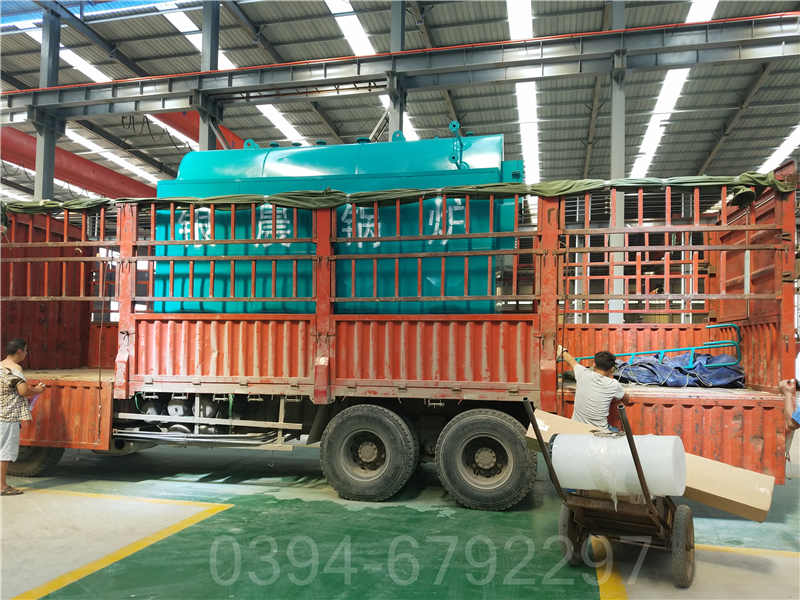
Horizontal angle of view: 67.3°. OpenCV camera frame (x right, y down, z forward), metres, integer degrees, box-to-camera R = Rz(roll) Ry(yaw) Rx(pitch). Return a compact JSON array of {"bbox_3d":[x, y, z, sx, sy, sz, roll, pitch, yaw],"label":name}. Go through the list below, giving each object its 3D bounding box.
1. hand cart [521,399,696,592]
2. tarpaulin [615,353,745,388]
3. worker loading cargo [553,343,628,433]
[{"bbox_3d":[1.630,1.399,4.458,0.920,1.400,1.530,-2,-4,34],"label":"hand cart"},{"bbox_3d":[3.400,0.850,7.520,1.450,0.420,0.850,0,-4,13],"label":"tarpaulin"},{"bbox_3d":[1.810,1.290,5.570,0.680,1.740,0.580,-1,-4,19],"label":"worker loading cargo"}]

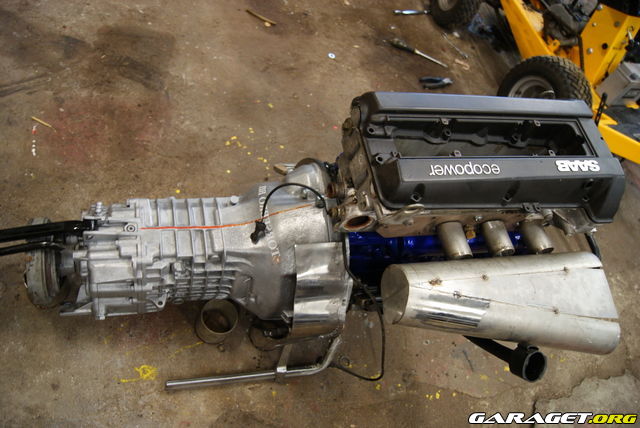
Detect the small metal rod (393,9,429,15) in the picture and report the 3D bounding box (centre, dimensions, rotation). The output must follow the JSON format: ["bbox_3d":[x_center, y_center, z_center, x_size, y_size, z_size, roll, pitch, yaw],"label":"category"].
[{"bbox_3d":[0.459,-1.012,2.406,0.225,0.020,0.022,-11,63,-25],"label":"small metal rod"}]

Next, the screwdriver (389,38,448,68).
[{"bbox_3d":[0.409,-0.664,1.993,0.271,0.031,0.033,23,60,-4],"label":"screwdriver"}]

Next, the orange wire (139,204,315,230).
[{"bbox_3d":[-0.196,0.013,1.032,0.371,0.060,0.030,-4,65,-18],"label":"orange wire"}]

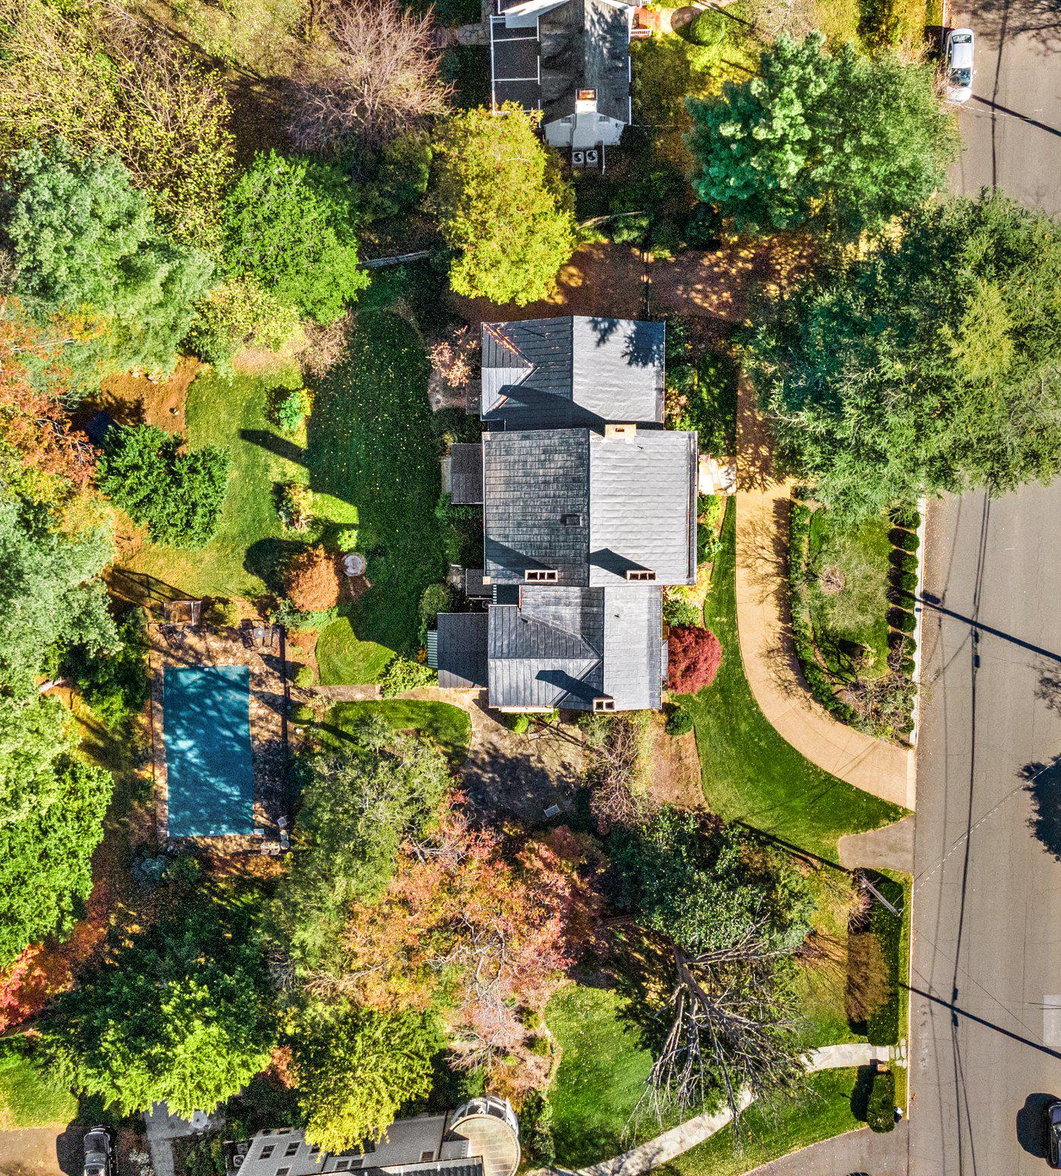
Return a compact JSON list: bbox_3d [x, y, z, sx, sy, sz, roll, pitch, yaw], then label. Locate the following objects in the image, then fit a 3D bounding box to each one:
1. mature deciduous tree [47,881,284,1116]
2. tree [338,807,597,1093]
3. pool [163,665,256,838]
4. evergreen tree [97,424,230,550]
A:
[{"bbox_3d":[-23.450,26.640,71.380,14.940,14.000,14.230,0,91,0],"label":"mature deciduous tree"},{"bbox_3d":[-4.166,23.099,70.468,16.340,14.000,18.390,0,94,1],"label":"tree"},{"bbox_3d":[-22.787,11.574,77.809,6.080,1.500,12.120,-1,94,1],"label":"pool"},{"bbox_3d":[-24.340,-6.701,71.700,7.870,8.500,7.970,0,94,1],"label":"evergreen tree"}]

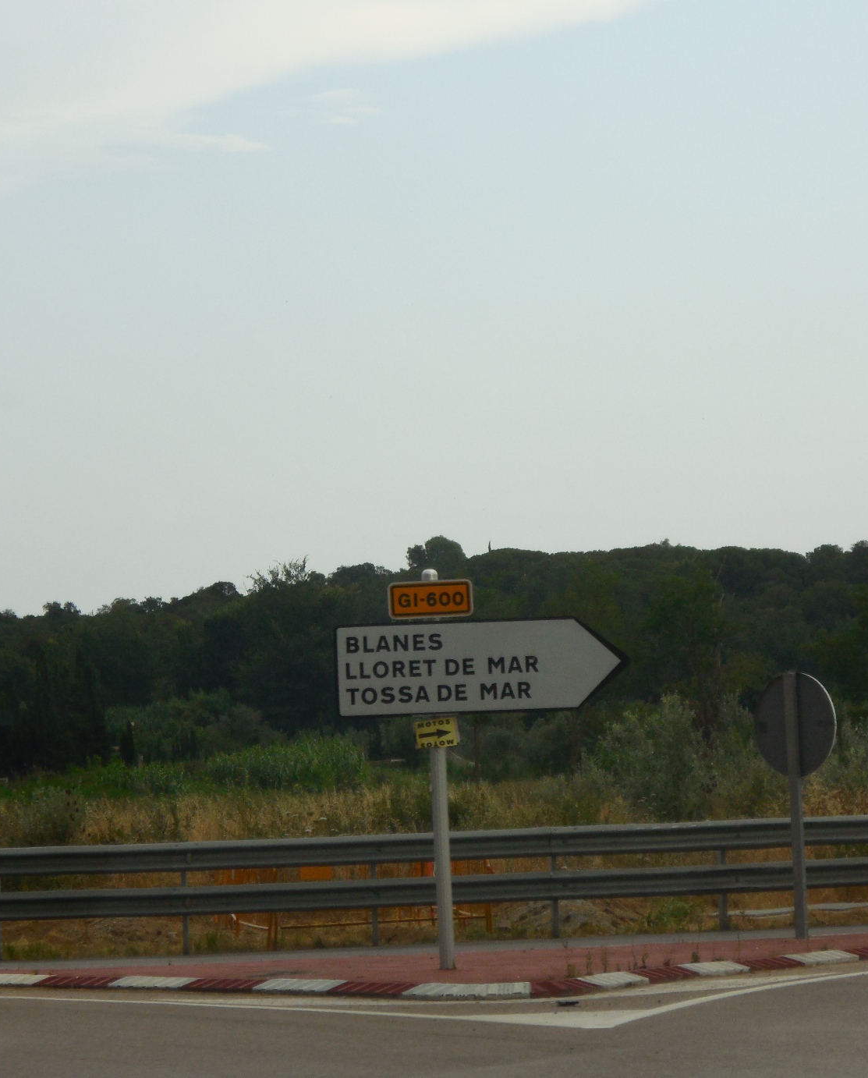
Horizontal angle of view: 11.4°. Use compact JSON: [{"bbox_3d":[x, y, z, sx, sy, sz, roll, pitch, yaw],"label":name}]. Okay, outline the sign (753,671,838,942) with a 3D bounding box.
[{"bbox_3d":[3.161,2.324,38.000,0.900,2.360,0.120,-6,-5,43],"label":"sign"}]

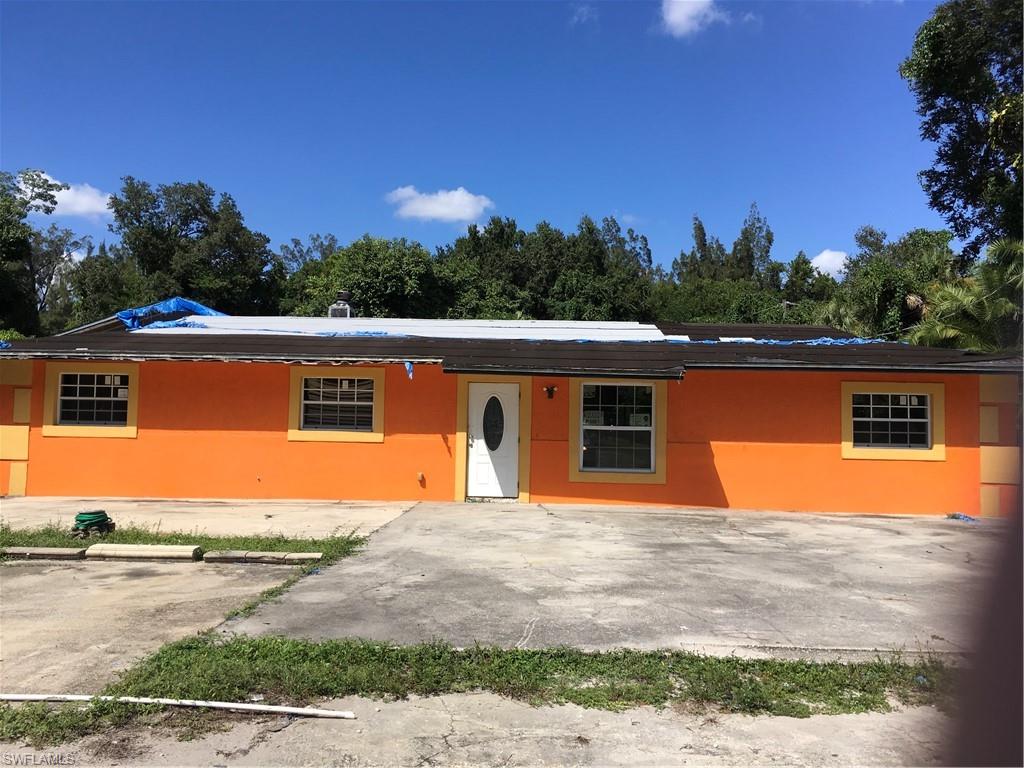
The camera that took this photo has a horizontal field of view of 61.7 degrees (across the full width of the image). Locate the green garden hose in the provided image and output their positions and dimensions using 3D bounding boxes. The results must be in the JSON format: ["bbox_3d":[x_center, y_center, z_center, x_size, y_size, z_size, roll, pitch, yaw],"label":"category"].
[{"bbox_3d":[-5.183,1.727,10.600,0.480,0.310,0.430,1,-3,3],"label":"green garden hose"}]

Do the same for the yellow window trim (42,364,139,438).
[{"bbox_3d":[-7.652,0.297,15.631,1.740,1.344,0.100,1,-3,3],"label":"yellow window trim"}]

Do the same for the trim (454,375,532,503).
[{"bbox_3d":[-0.322,0.961,15.245,1.327,2.296,0.120,1,-3,3],"label":"trim"}]

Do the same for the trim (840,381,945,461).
[{"bbox_3d":[6.633,0.654,14.925,1.760,1.341,0.100,1,-3,3],"label":"trim"}]

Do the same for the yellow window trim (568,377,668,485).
[{"bbox_3d":[1.874,0.801,15.147,1.710,1.885,0.100,1,-3,3],"label":"yellow window trim"}]

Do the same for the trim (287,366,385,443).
[{"bbox_3d":[-3.135,0.372,15.410,1.729,1.338,0.100,1,-3,3],"label":"trim"}]

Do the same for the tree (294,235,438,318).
[{"bbox_3d":[-6.185,-1.636,36.467,6.200,9.444,5.890,1,-3,3],"label":"tree"}]

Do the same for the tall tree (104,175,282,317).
[{"bbox_3d":[-15.075,-3.378,40.992,8.400,13.053,7.980,1,-3,3],"label":"tall tree"}]

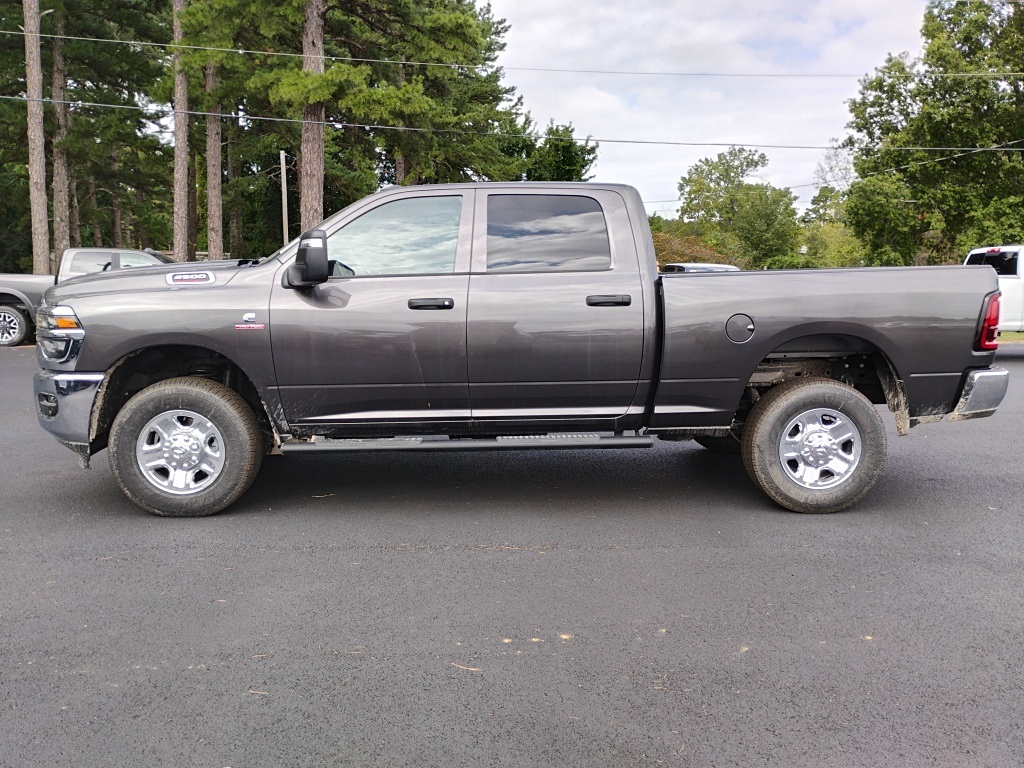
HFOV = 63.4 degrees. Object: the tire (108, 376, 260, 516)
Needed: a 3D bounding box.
[{"bbox_3d":[-1.933,0.367,4.939,0.840,0.830,0.276,0,8,-3],"label":"tire"}]

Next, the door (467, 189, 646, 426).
[{"bbox_3d":[0.255,-0.475,4.936,1.045,1.370,0.240,0,8,-3],"label":"door"}]

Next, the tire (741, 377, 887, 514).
[{"bbox_3d":[1.860,0.361,5.112,0.840,0.830,0.276,0,8,-3],"label":"tire"}]

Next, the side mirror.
[{"bbox_3d":[-1.133,-0.692,4.581,0.250,0.310,0.360,0,8,-3],"label":"side mirror"}]

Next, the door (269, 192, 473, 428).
[{"bbox_3d":[-0.801,-0.451,4.891,1.180,1.385,0.240,0,8,-3],"label":"door"}]

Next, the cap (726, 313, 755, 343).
[{"bbox_3d":[1.347,-0.331,4.894,0.167,0.174,0.030,0,8,-3],"label":"cap"}]

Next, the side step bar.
[{"bbox_3d":[-0.254,0.354,4.941,2.205,0.080,0.160,0,8,-3],"label":"side step bar"}]

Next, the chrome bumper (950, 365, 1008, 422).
[{"bbox_3d":[2.839,-0.057,5.978,0.470,0.300,1.920,0,8,-3],"label":"chrome bumper"}]

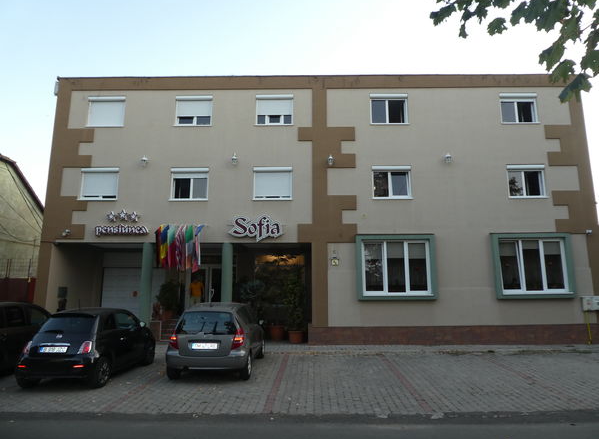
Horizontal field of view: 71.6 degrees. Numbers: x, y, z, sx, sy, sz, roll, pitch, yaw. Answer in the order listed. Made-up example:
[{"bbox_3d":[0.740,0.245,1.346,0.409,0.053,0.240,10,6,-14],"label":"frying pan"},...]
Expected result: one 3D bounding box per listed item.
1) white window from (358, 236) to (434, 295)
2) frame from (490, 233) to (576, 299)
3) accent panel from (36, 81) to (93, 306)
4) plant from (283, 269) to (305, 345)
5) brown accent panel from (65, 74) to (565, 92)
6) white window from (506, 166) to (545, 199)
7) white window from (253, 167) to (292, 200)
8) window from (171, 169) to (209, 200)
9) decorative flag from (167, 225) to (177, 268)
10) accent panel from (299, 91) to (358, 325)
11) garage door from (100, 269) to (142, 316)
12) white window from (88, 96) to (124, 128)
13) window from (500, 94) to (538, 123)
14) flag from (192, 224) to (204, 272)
[{"bbox_3d":[3.290,1.646,14.077,2.367,1.928,0.170,0,-10,1],"label":"white window"},{"bbox_3d":[8.126,1.635,14.512,2.728,2.273,0.280,0,-9,0],"label":"frame"},{"bbox_3d":[-7.979,-0.953,14.372,1.414,8.337,0.120,0,-10,0],"label":"accent panel"},{"bbox_3d":[-0.207,3.109,14.979,0.775,2.594,0.750,0,-9,0],"label":"plant"},{"bbox_3d":[0.622,-5.008,15.313,19.097,0.536,0.120,0,-10,1],"label":"brown accent panel"},{"bbox_3d":[7.822,-1.274,14.325,1.341,1.167,0.180,0,-10,0],"label":"white window"},{"bbox_3d":[-0.958,-1.266,15.055,1.423,1.222,0.200,0,-9,0],"label":"white window"},{"bbox_3d":[-3.787,-1.176,14.384,1.328,1.170,0.180,0,-10,0],"label":"window"},{"bbox_3d":[-4.367,0.935,14.372,0.343,1.460,0.300,0,-9,0],"label":"decorative flag"},{"bbox_3d":[0.968,-0.616,14.522,2.030,8.522,0.060,0,-10,1],"label":"accent panel"},{"bbox_3d":[-6.728,3.180,16.879,2.551,2.400,0.100,0,-10,1],"label":"garage door"},{"bbox_3d":[-7.178,-3.972,15.532,1.402,1.181,0.200,0,-9,0],"label":"white window"},{"bbox_3d":[8.164,-4.088,15.480,1.426,1.202,0.200,0,-9,0],"label":"window"},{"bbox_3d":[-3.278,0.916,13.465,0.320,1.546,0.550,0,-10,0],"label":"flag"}]

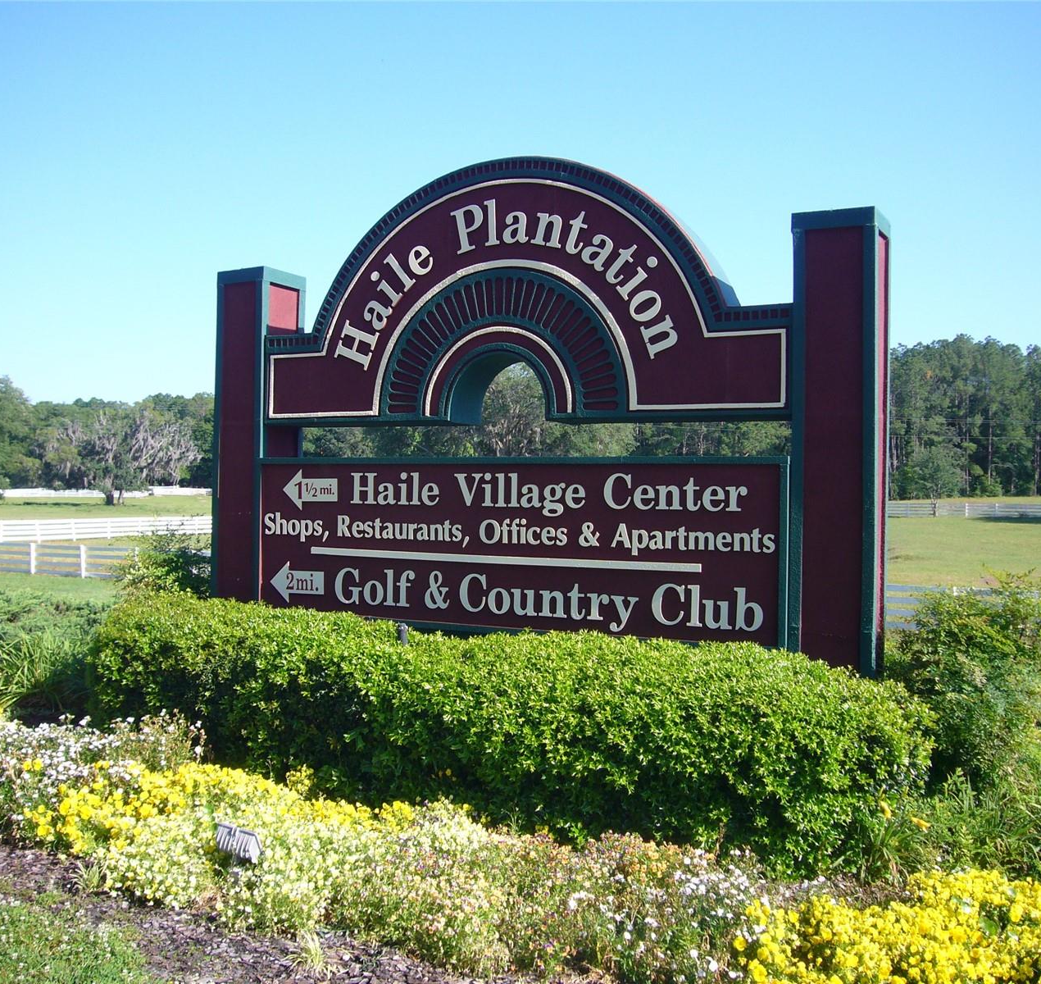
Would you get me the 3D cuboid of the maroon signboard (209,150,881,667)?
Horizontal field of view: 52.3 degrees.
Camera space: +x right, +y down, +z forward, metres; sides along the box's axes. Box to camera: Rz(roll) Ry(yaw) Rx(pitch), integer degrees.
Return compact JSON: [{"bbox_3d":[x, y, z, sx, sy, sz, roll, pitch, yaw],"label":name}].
[{"bbox_3d":[-0.061,-0.266,6.862,4.580,3.640,0.480,1,0,26],"label":"maroon signboard"}]

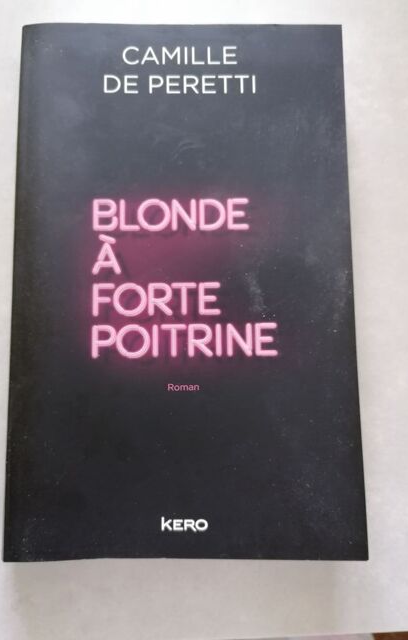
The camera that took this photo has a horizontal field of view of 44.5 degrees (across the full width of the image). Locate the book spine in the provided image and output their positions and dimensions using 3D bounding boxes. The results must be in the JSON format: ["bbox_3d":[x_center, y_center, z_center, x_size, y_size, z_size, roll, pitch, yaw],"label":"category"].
[{"bbox_3d":[-0.071,-0.017,0.207,0.010,0.018,0.217,0,83,0],"label":"book spine"}]

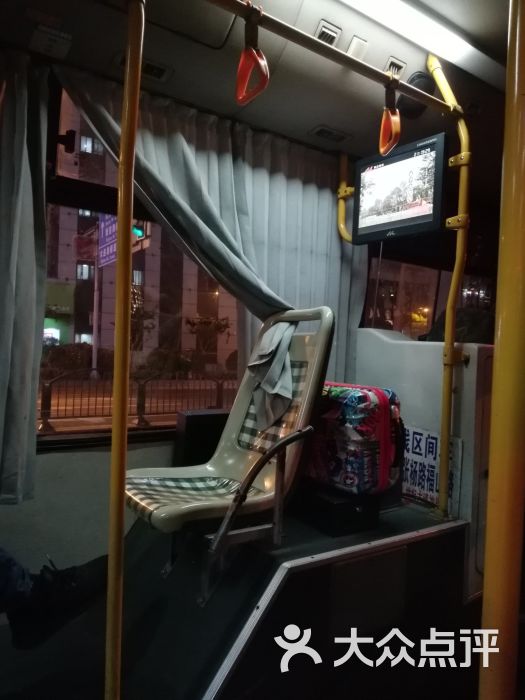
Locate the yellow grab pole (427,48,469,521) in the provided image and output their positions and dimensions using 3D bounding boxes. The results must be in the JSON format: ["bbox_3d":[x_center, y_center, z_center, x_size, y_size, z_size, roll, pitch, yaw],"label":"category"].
[{"bbox_3d":[0.690,-0.261,1.978,0.074,1.763,0.177,1,1,-35],"label":"yellow grab pole"}]

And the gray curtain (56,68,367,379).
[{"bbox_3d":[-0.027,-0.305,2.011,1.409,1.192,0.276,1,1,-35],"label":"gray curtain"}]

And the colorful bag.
[{"bbox_3d":[0.297,0.312,2.009,0.295,0.364,0.384,1,1,-35],"label":"colorful bag"}]

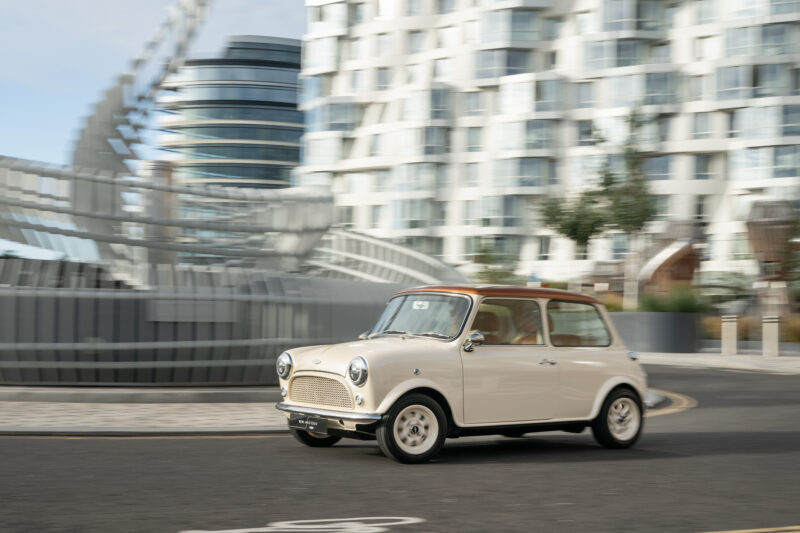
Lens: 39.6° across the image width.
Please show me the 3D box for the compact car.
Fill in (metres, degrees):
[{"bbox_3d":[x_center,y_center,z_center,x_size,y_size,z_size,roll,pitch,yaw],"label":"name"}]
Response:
[{"bbox_3d":[0.570,0.790,8.970,3.050,1.335,1.450,3,-4,-34],"label":"compact car"}]

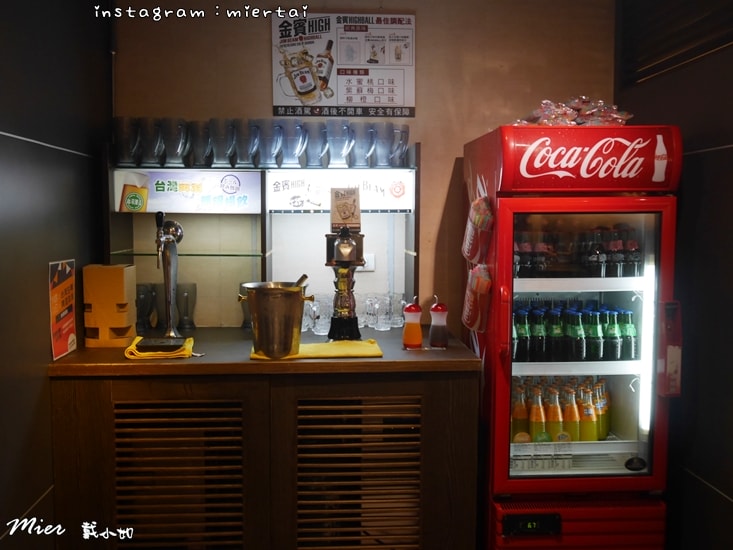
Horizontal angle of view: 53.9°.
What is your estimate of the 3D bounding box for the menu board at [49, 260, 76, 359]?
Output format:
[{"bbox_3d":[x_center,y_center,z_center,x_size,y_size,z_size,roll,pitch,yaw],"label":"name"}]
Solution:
[{"bbox_3d":[-0.963,0.107,2.297,0.011,0.302,0.216,0,4,-5],"label":"menu board"}]

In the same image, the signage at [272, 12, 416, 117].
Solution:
[{"bbox_3d":[-0.085,-0.828,2.840,0.563,0.403,0.013,0,4,-3],"label":"signage"}]

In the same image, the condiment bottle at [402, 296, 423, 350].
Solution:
[{"bbox_3d":[0.157,0.161,2.437,0.067,0.177,0.067,1,4,5],"label":"condiment bottle"}]

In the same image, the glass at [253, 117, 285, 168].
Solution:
[{"bbox_3d":[-0.348,-0.476,2.626,0.085,0.176,0.115,-4,6,-43],"label":"glass"}]

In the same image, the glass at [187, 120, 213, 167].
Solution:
[{"bbox_3d":[-0.607,-0.482,2.685,0.115,0.176,0.085,4,6,42],"label":"glass"}]

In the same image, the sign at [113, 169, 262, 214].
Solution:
[{"bbox_3d":[-0.648,-0.302,2.627,0.526,0.155,0.021,0,4,-3],"label":"sign"}]

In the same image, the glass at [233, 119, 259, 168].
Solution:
[{"bbox_3d":[-0.431,-0.476,2.621,0.085,0.176,0.115,-4,6,-44],"label":"glass"}]

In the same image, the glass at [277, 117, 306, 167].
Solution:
[{"bbox_3d":[-0.266,-0.476,2.630,0.085,0.176,0.115,-3,6,-41],"label":"glass"}]

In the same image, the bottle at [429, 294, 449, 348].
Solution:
[{"bbox_3d":[0.252,0.158,2.474,0.064,0.176,0.064,0,4,0],"label":"bottle"}]

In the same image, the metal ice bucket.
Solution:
[{"bbox_3d":[-0.292,0.145,2.320,0.244,0.216,0.214,0,4,-3],"label":"metal ice bucket"}]

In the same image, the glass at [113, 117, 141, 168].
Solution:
[{"bbox_3d":[-0.852,-0.476,2.597,0.115,0.176,0.085,3,5,37],"label":"glass"}]

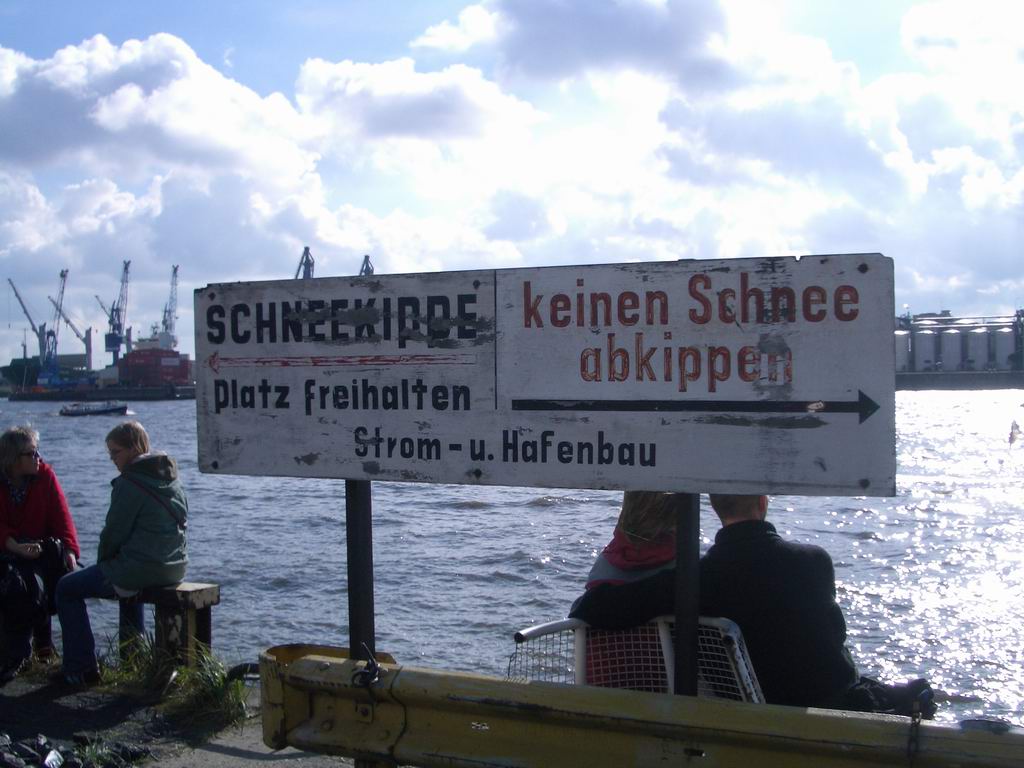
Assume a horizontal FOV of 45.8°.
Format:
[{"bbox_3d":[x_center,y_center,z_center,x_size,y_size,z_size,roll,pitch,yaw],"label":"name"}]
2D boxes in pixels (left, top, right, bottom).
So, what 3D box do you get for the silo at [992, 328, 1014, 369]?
[{"bbox_3d":[187.178,-13.389,460.000,7.900,16.100,7.900,-1,0,0],"label":"silo"}]

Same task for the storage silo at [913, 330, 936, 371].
[{"bbox_3d":[160.245,-12.866,470.000,7.900,16.100,7.900,-1,0,0],"label":"storage silo"}]

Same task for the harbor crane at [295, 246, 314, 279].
[{"bbox_3d":[-76.620,-25.787,450.000,12.000,50.000,20.000,-1,0,23],"label":"harbor crane"}]

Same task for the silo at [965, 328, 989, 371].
[{"bbox_3d":[179.819,-13.225,469.000,8.000,16.500,8.000,-1,0,23],"label":"silo"}]

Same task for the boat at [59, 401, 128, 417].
[{"bbox_3d":[-79.271,4.646,230.000,13.000,2.900,3.700,-1,0,-5],"label":"boat"}]

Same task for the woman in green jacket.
[{"bbox_3d":[-1.945,0.820,6.080,0.720,1.270,0.600,-1,0,18],"label":"woman in green jacket"}]

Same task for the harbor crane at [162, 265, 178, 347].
[{"bbox_3d":[-125.866,-21.746,447.000,9.000,44.500,7.500,-1,0,-22],"label":"harbor crane"}]

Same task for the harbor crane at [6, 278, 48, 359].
[{"bbox_3d":[-178.139,-21.832,445.000,17.000,33.500,5.000,-1,0,-28],"label":"harbor crane"}]

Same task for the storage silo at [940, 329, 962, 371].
[{"bbox_3d":[170.321,-13.176,470.000,8.000,16.500,8.000,-1,0,23],"label":"storage silo"}]

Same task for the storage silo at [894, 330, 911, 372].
[{"bbox_3d":[151.011,-12.675,473.000,7.900,16.100,7.900,-1,0,0],"label":"storage silo"}]

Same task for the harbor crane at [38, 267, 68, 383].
[{"bbox_3d":[-162.962,-20.125,432.000,9.000,40.000,16.000,-1,0,23],"label":"harbor crane"}]

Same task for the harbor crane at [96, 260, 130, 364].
[{"bbox_3d":[-140.225,-21.628,430.000,11.000,44.500,8.000,-1,0,-22],"label":"harbor crane"}]

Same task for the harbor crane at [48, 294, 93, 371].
[{"bbox_3d":[-169.276,-19.362,465.000,18.000,30.000,4.000,-1,0,-12],"label":"harbor crane"}]

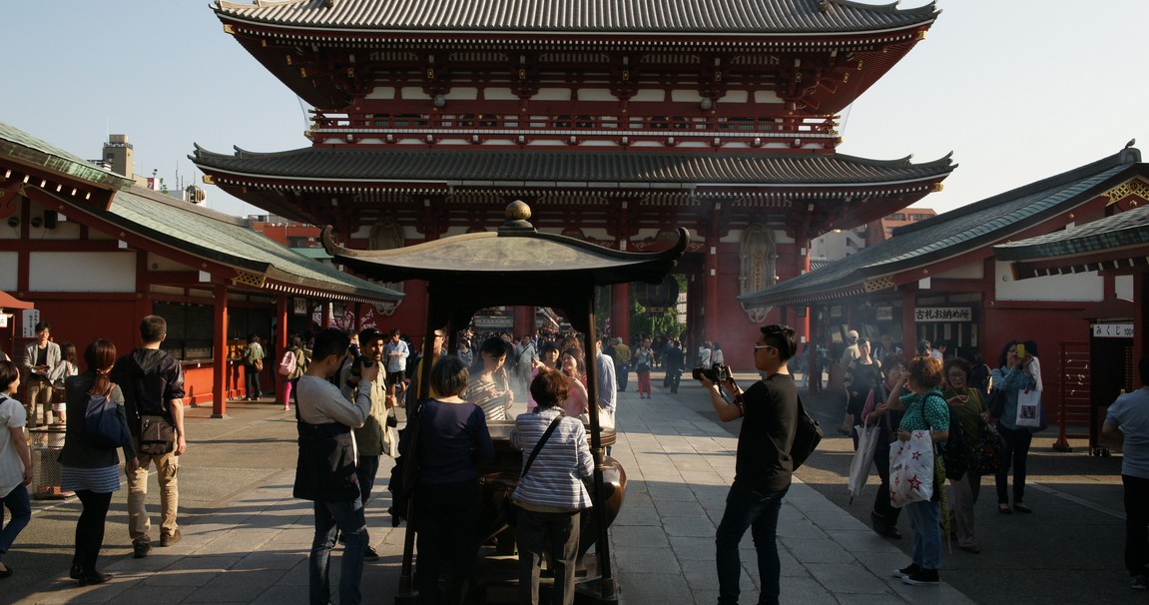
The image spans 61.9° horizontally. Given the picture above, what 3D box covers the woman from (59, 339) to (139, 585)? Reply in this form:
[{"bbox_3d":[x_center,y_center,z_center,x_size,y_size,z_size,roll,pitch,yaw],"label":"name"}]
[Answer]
[{"bbox_3d":[-3.275,1.090,6.600,0.480,1.640,0.400,-1,-2,18],"label":"woman"}]

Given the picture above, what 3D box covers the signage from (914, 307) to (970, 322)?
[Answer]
[{"bbox_3d":[6.770,0.229,17.600,1.030,0.270,0.050,0,-1,0],"label":"signage"}]

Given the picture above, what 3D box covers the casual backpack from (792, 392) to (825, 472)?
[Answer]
[{"bbox_3d":[1.385,0.794,5.750,0.180,0.430,0.300,-1,-2,28],"label":"casual backpack"}]

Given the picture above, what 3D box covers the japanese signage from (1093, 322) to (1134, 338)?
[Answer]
[{"bbox_3d":[7.358,0.390,13.000,0.620,0.170,0.030,0,-2,3],"label":"japanese signage"}]

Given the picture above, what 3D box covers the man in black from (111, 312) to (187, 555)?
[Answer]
[{"bbox_3d":[-3.213,0.986,7.270,0.540,1.790,0.380,0,-1,-3],"label":"man in black"}]

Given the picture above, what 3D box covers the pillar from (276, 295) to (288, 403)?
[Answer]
[{"bbox_3d":[-6.510,1.021,21.300,0.190,2.430,0.190,0,-1,0],"label":"pillar"}]

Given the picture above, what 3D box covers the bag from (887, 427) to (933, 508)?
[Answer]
[{"bbox_3d":[2.255,1.104,6.400,0.300,0.520,0.140,0,-1,12],"label":"bag"}]

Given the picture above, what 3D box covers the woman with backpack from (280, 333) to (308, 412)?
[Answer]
[{"bbox_3d":[-5.712,1.433,19.500,0.480,1.560,0.500,0,-1,30],"label":"woman with backpack"}]

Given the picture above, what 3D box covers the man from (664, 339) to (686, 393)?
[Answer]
[{"bbox_3d":[3.032,1.915,28.800,0.520,1.630,0.400,0,-2,0],"label":"man"}]

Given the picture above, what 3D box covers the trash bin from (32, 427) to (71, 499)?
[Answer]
[{"bbox_3d":[-5.370,1.658,9.850,0.360,0.710,0.430,0,-2,0],"label":"trash bin"}]

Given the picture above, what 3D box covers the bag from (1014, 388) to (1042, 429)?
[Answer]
[{"bbox_3d":[4.183,0.977,8.800,0.230,0.360,0.110,-1,-2,29],"label":"bag"}]

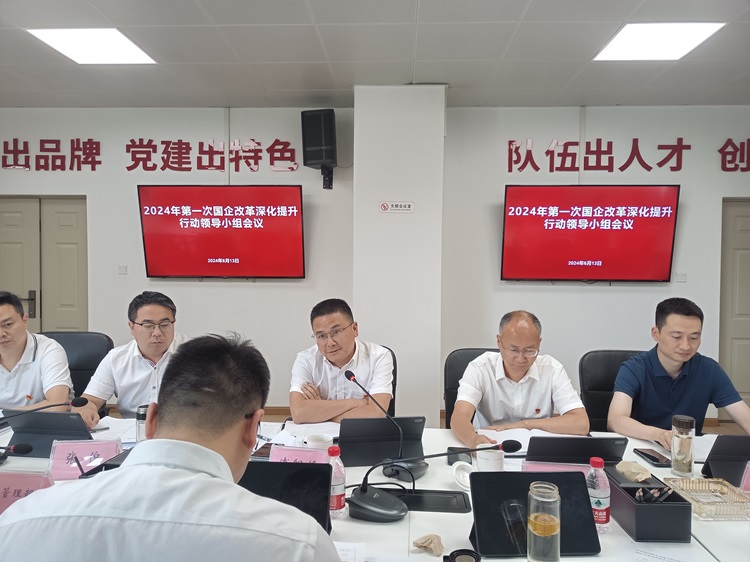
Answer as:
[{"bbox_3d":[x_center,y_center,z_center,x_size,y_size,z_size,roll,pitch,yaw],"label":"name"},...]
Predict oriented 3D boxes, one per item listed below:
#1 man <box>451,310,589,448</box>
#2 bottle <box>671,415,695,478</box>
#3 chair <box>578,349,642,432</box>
[{"bbox_3d":[0.561,0.722,2.265,0.550,1.212,0.660,0,1,1],"label":"man"},{"bbox_3d":[0.984,0.520,1.780,0.066,0.185,0.066,1,1,3],"label":"bottle"},{"bbox_3d":[1.218,0.834,2.449,0.620,0.990,0.640,0,1,3],"label":"chair"}]

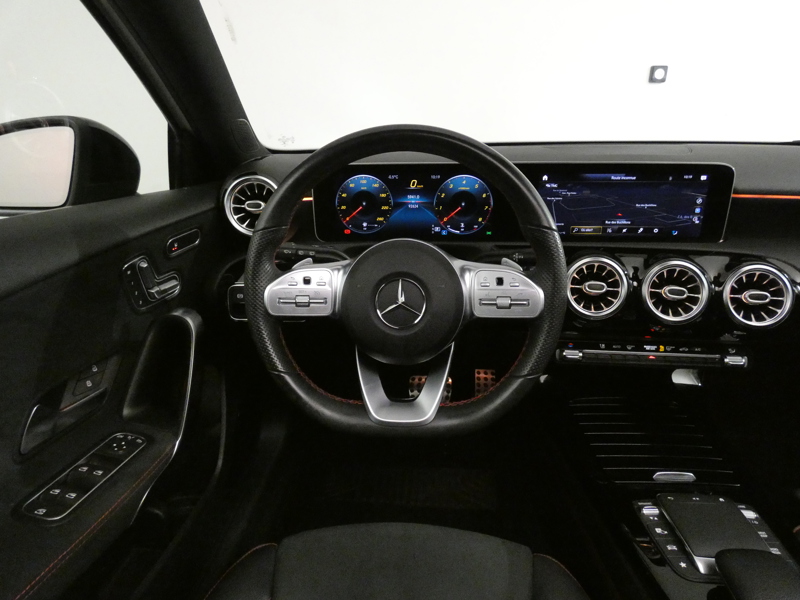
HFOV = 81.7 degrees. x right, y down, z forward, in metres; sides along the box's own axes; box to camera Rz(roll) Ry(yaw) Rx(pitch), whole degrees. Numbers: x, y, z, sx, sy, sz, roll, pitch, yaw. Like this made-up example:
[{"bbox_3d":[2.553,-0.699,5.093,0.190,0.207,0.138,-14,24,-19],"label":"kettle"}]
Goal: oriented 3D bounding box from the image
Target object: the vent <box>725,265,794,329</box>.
[{"bbox_3d":[0.472,-0.009,0.622,0.090,0.090,0.035,1,13,3],"label":"vent"}]

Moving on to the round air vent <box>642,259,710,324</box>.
[{"bbox_3d":[0.366,-0.015,0.627,0.090,0.090,0.035,1,13,3],"label":"round air vent"}]

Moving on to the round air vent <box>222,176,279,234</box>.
[{"bbox_3d":[-0.221,-0.148,0.717,0.090,0.090,0.035,-1,15,-3],"label":"round air vent"}]

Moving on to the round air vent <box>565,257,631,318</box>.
[{"bbox_3d":[0.264,-0.020,0.634,0.090,0.090,0.035,1,13,3],"label":"round air vent"}]

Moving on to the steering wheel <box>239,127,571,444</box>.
[{"bbox_3d":[0.006,-0.022,0.555,0.372,0.361,0.080,0,1,0],"label":"steering wheel"}]

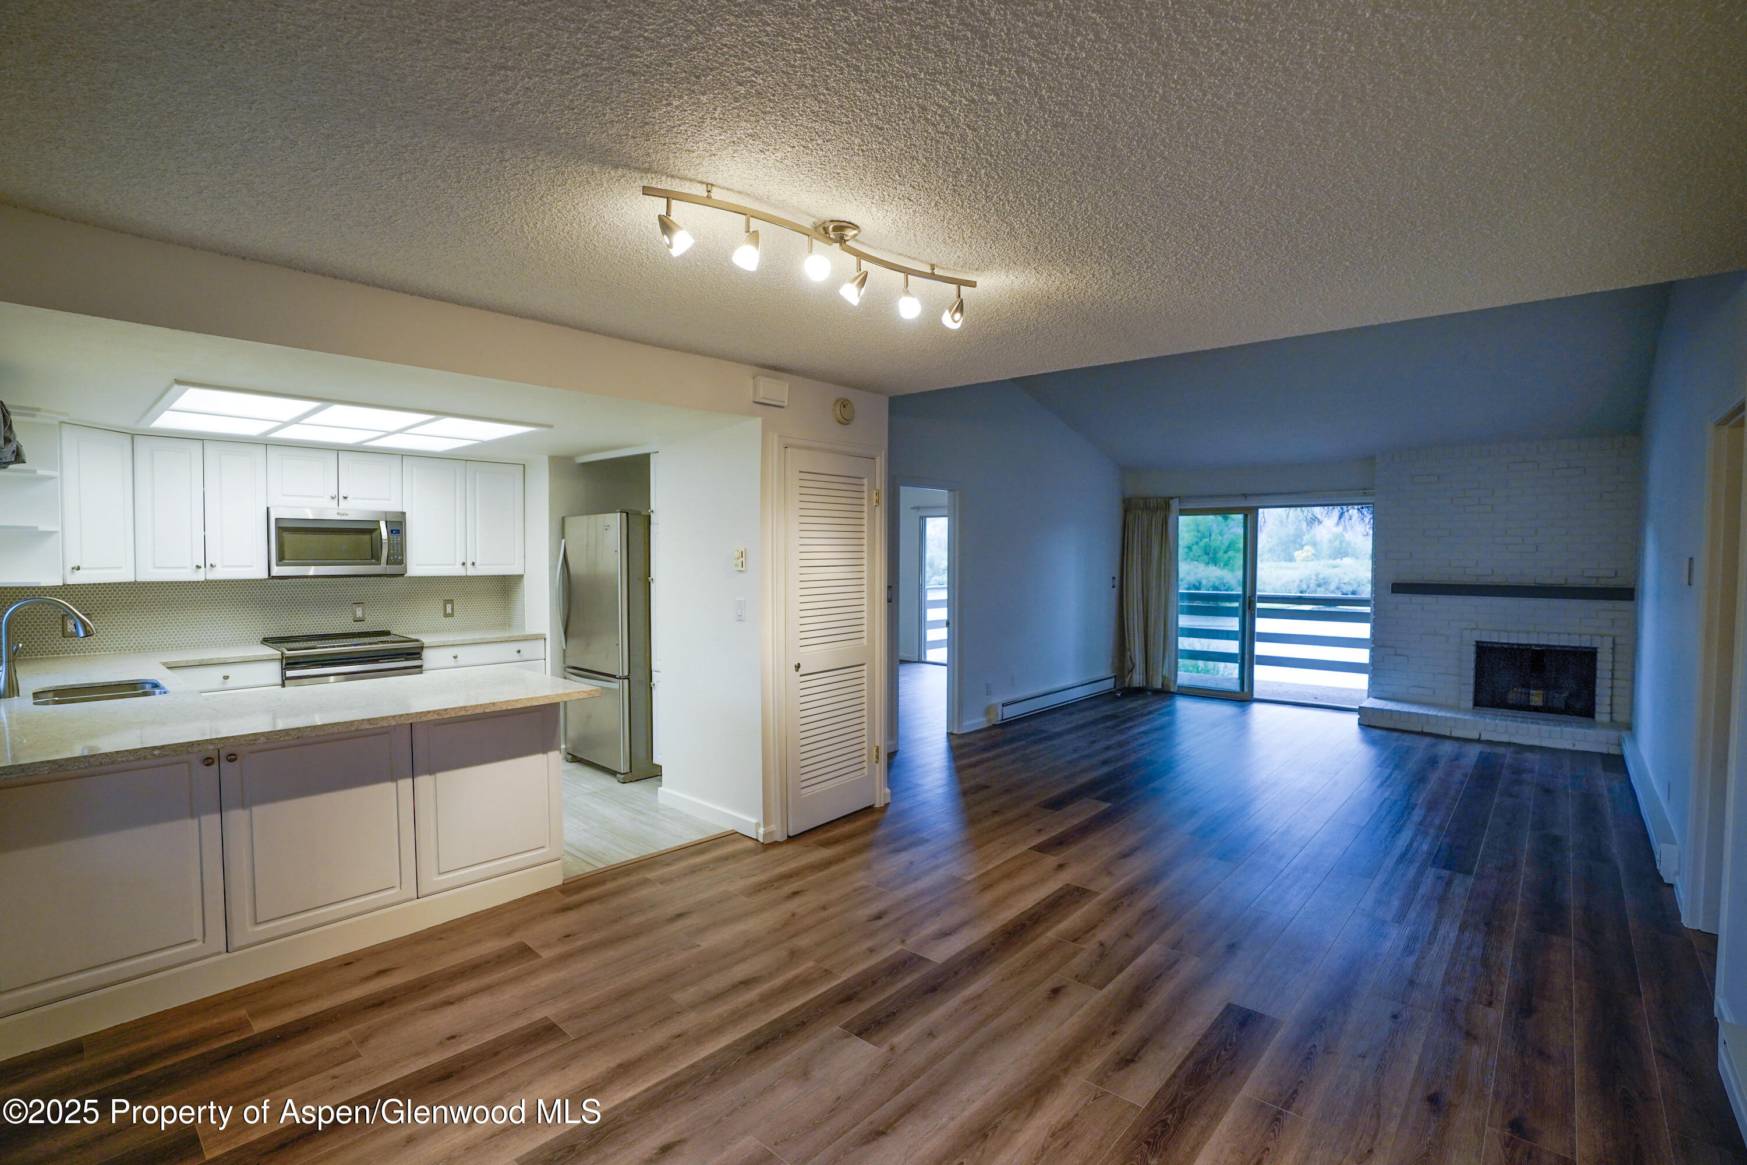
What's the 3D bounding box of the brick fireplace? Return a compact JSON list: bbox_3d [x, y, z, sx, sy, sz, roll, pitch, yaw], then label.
[{"bbox_3d":[5.151,0.059,6.482,1.720,2.420,0.550,2,3,38],"label":"brick fireplace"}]

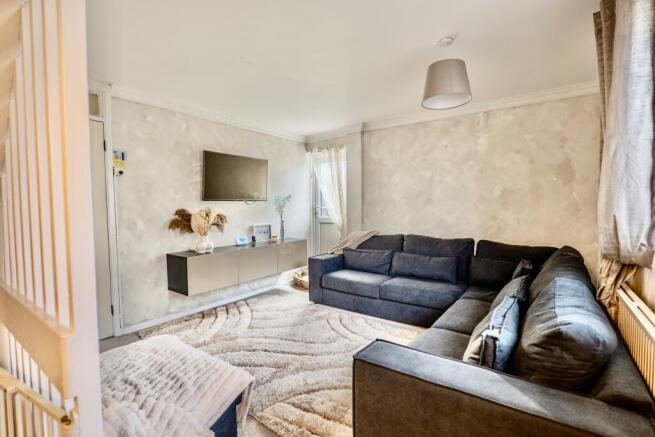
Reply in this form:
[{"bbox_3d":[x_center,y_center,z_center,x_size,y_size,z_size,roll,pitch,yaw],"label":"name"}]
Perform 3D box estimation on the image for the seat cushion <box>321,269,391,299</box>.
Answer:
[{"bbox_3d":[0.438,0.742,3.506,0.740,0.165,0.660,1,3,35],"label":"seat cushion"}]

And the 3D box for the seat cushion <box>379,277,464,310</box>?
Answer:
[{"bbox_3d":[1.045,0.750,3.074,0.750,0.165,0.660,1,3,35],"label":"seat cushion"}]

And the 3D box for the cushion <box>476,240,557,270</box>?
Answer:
[{"bbox_3d":[1.835,0.435,2.781,0.700,0.430,0.200,1,-12,35],"label":"cushion"}]

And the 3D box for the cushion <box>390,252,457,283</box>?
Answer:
[{"bbox_3d":[1.033,0.514,3.147,0.680,0.280,0.140,1,-12,35],"label":"cushion"}]

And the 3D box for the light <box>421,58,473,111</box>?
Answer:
[{"bbox_3d":[0.810,-0.906,1.980,0.316,0.235,0.316,1,3,35],"label":"light"}]

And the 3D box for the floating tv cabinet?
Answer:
[{"bbox_3d":[-0.993,0.538,3.674,0.400,0.386,1.800,1,3,35],"label":"floating tv cabinet"}]

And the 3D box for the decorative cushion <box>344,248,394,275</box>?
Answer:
[{"bbox_3d":[0.508,0.542,3.669,0.650,0.270,0.140,1,-11,35],"label":"decorative cushion"}]

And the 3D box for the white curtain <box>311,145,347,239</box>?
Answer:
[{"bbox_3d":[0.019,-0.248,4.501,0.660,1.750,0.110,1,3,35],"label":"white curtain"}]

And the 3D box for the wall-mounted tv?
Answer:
[{"bbox_3d":[-1.143,-0.503,3.694,0.060,0.563,0.982,6,6,35],"label":"wall-mounted tv"}]

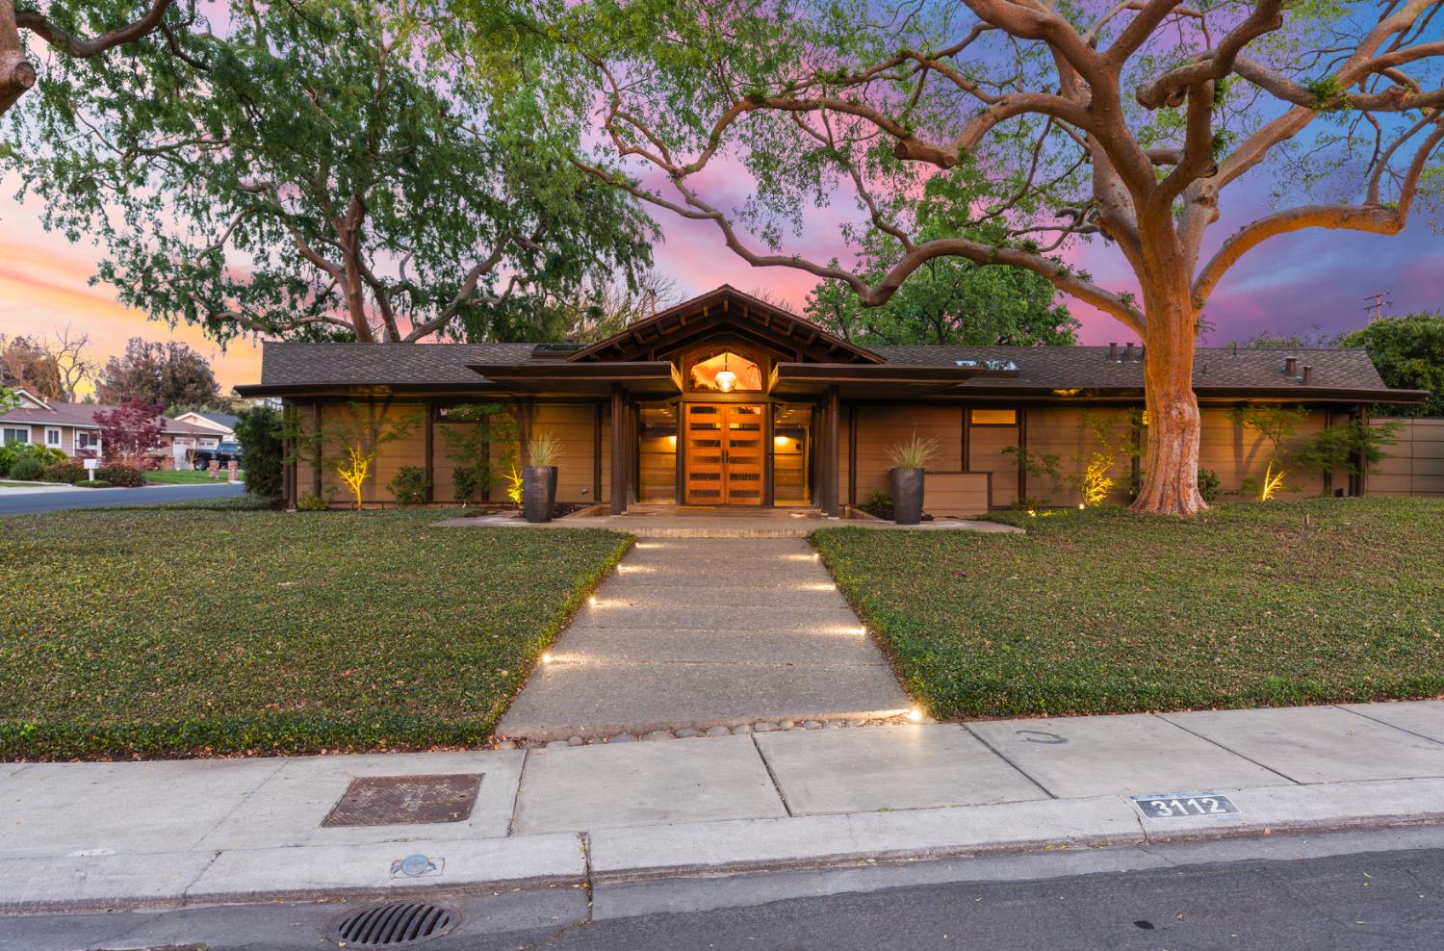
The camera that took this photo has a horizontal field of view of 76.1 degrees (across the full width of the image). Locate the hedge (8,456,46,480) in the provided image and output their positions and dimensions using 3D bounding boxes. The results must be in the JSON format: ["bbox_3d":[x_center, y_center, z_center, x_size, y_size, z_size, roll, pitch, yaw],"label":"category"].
[{"bbox_3d":[-28.900,-0.300,38.300,1.250,1.000,1.350,0,1,-3],"label":"hedge"}]

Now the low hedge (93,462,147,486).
[{"bbox_3d":[-24.800,-0.020,38.000,1.600,1.020,1.700,0,1,-3],"label":"low hedge"}]

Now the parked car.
[{"bbox_3d":[-31.600,-1.200,60.000,5.400,1.870,1.900,0,1,-3],"label":"parked car"}]

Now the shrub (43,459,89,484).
[{"bbox_3d":[-27.100,-0.160,38.000,1.400,1.070,1.500,0,1,-3],"label":"shrub"}]

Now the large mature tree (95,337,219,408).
[{"bbox_3d":[-55.000,-7.100,90.000,11.500,12.800,11.500,0,1,-30],"label":"large mature tree"}]

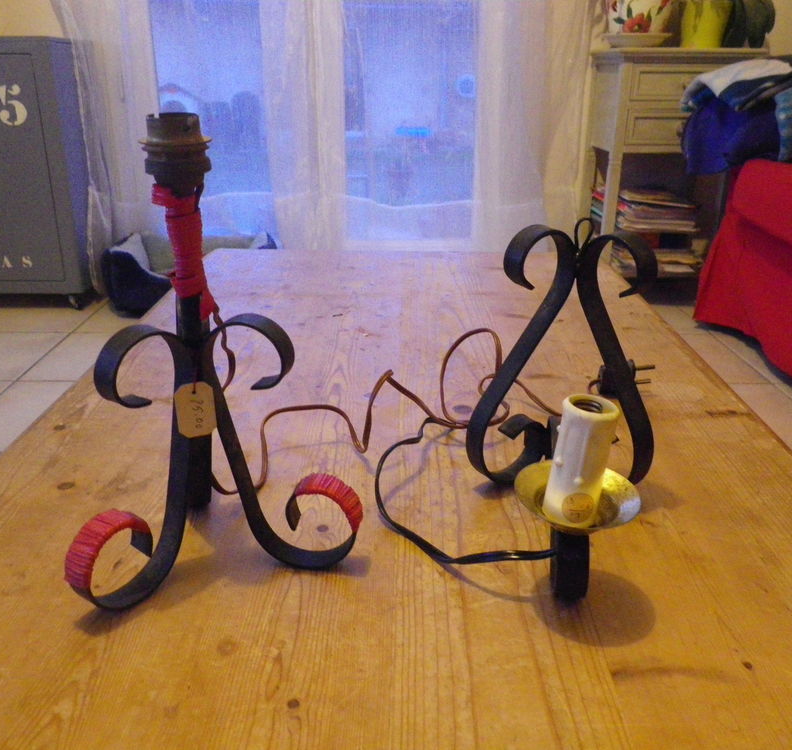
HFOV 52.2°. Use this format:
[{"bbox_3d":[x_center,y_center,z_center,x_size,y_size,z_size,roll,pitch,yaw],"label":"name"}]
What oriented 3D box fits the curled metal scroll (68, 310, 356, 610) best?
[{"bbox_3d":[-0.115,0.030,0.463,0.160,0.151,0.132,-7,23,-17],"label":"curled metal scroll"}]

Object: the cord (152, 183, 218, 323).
[{"bbox_3d":[-0.107,-0.062,0.412,0.028,0.067,0.023,0,22,-1],"label":"cord"}]

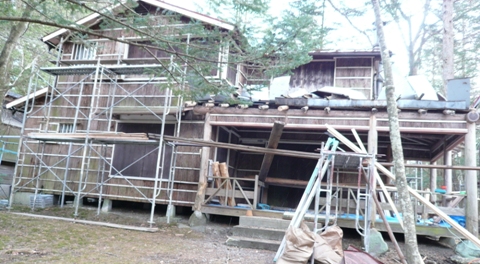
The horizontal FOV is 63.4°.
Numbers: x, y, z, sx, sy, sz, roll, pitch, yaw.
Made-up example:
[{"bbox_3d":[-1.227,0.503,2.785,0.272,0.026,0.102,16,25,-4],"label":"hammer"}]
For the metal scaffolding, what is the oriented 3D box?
[{"bbox_3d":[-3.310,0.170,9.087,3.750,3.720,0.840,2,-10,16],"label":"metal scaffolding"}]

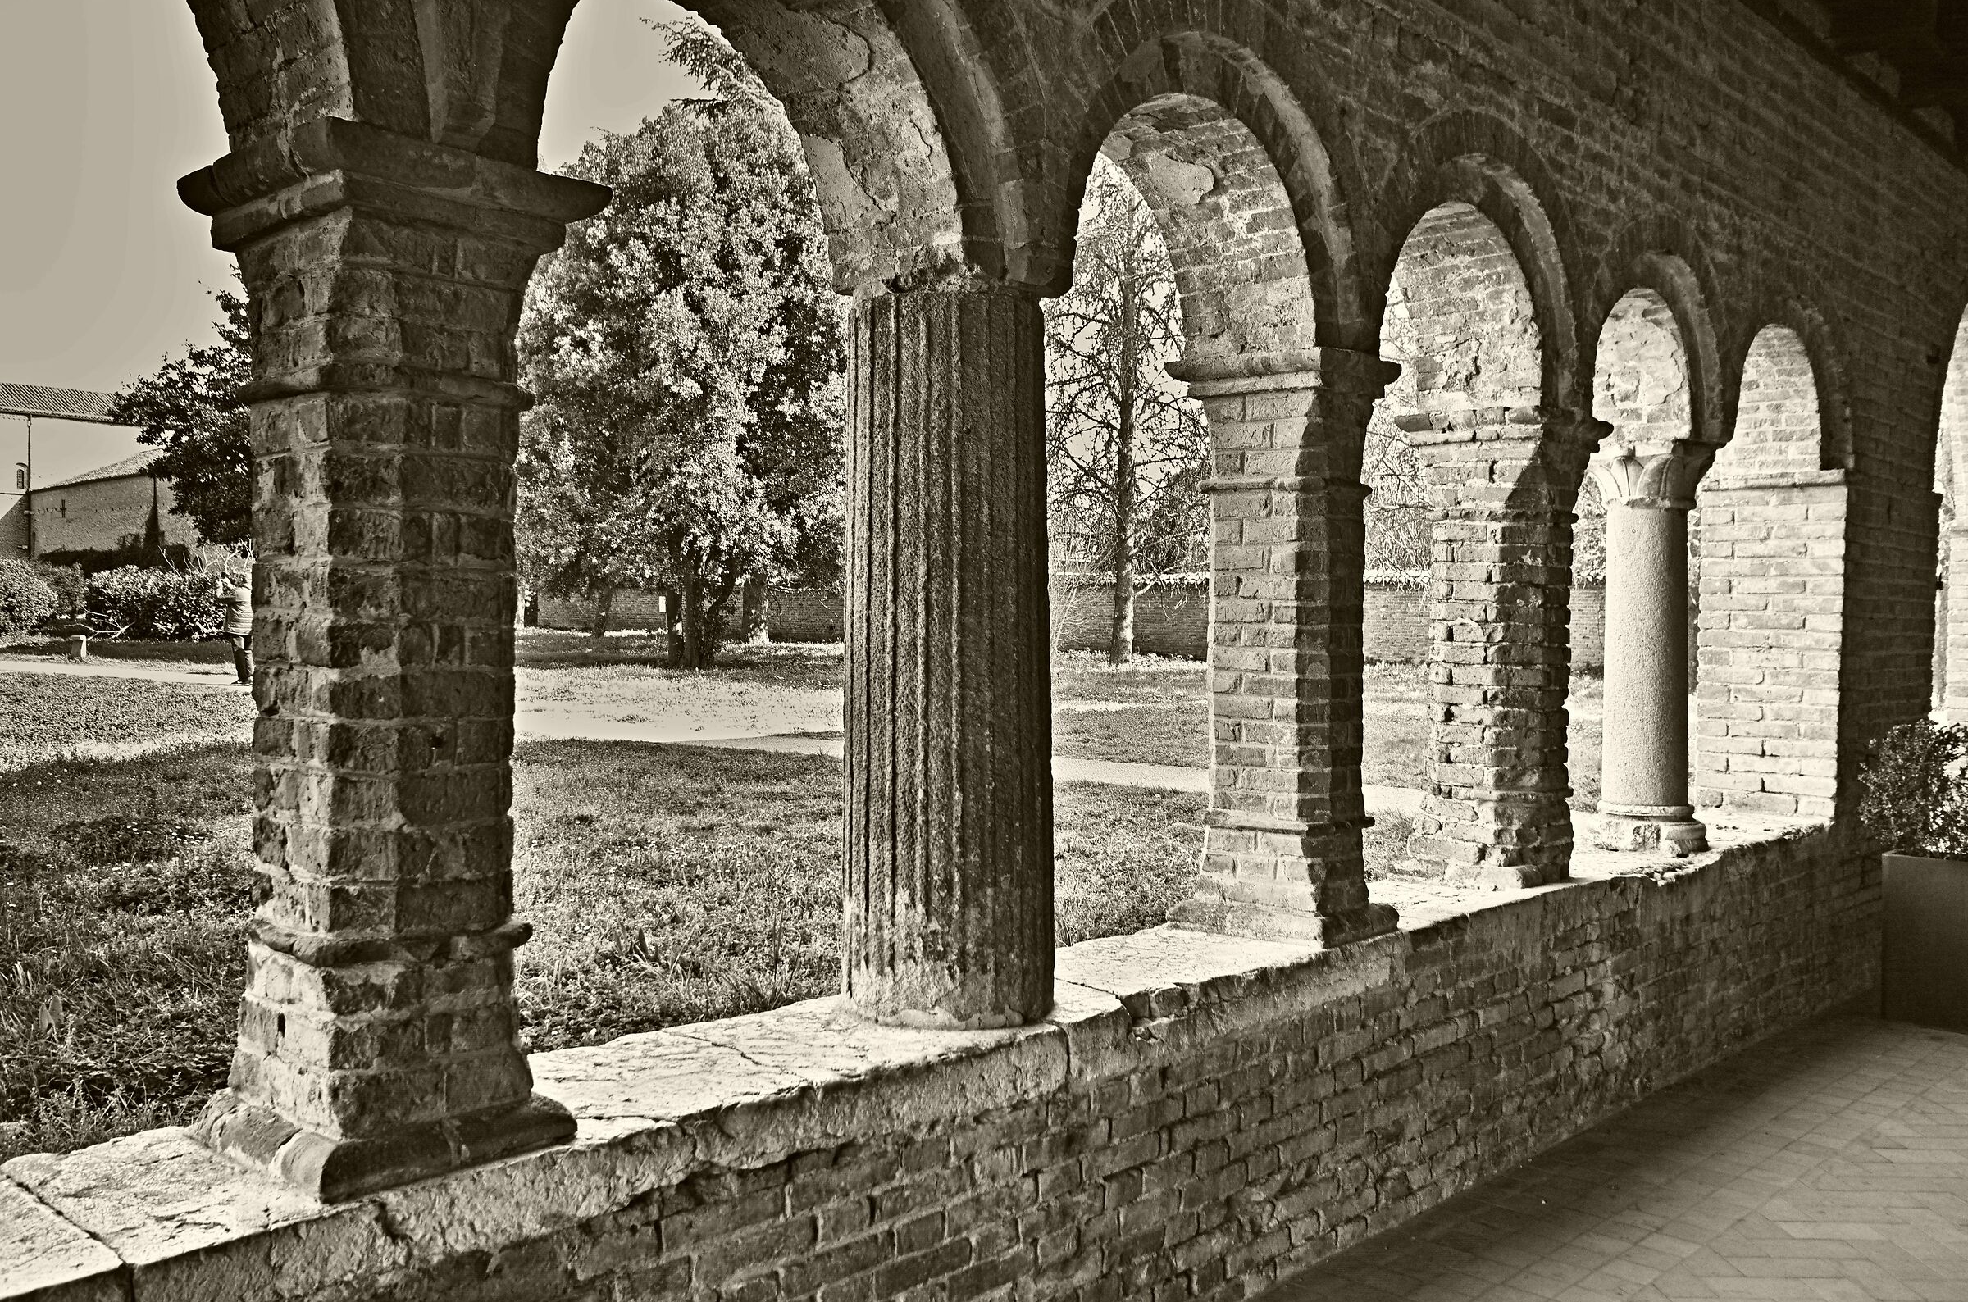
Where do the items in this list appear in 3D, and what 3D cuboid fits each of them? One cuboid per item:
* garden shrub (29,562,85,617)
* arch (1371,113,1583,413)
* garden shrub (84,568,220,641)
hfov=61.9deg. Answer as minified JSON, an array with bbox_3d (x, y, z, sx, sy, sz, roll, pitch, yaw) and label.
[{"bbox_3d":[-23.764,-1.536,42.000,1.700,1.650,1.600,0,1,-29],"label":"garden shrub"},{"bbox_3d":[1.244,-1.133,4.876,0.502,0.778,1.328,1,1,44],"label":"arch"},{"bbox_3d":[-25.237,-1.383,49.980,4.313,2.298,2.800,0,1,-27],"label":"garden shrub"}]

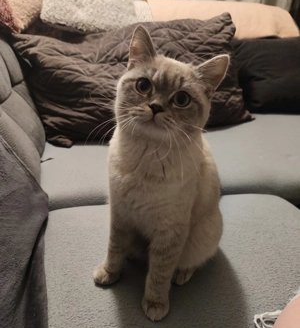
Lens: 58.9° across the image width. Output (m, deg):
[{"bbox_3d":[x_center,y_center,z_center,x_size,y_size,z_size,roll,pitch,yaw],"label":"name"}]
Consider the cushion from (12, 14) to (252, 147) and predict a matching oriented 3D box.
[{"bbox_3d":[0.005,-0.325,0.985,0.790,0.420,0.200,-11,0,-16],"label":"cushion"}]

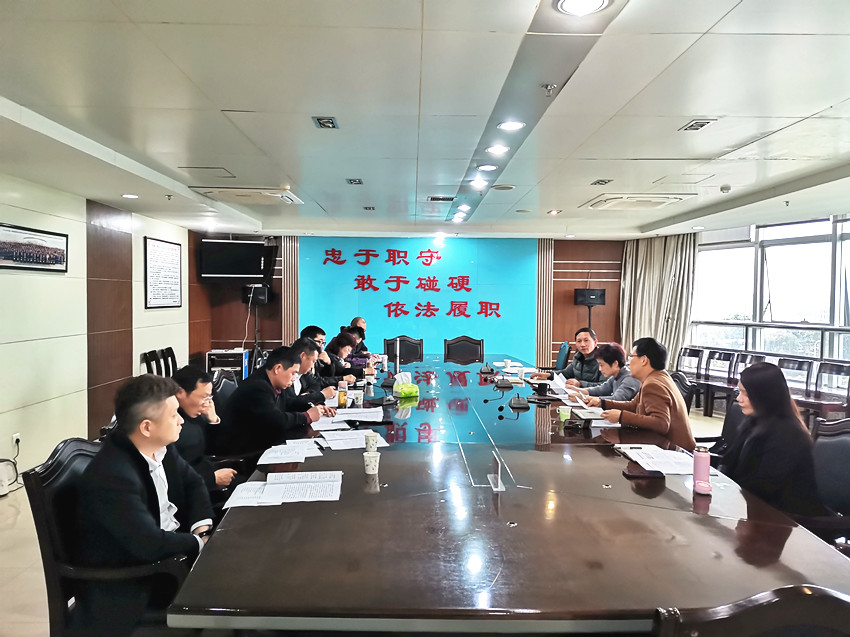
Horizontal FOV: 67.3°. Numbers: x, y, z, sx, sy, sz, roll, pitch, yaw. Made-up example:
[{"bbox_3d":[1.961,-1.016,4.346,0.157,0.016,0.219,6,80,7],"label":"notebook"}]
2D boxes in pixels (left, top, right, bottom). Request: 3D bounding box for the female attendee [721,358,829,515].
[{"bbox_3d":[1.484,0.811,2.855,0.680,1.230,0.500,0,2,7],"label":"female attendee"}]

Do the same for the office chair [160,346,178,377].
[{"bbox_3d":[-2.867,0.801,7.633,0.500,0.880,0.450,0,2,-1],"label":"office chair"}]

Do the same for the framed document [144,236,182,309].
[{"bbox_3d":[-3.290,-0.561,8.120,0.030,0.850,1.160,0,2,-1],"label":"framed document"}]

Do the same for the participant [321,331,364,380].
[{"bbox_3d":[-0.876,0.724,5.995,0.780,1.188,0.540,1,2,7],"label":"participant"}]

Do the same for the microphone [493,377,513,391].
[{"bbox_3d":[0.649,0.539,5.353,0.160,0.100,0.140,0,2,-1],"label":"microphone"}]

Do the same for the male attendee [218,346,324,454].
[{"bbox_3d":[-0.917,0.782,3.900,0.700,1.230,0.530,0,2,-1],"label":"male attendee"}]

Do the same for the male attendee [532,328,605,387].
[{"bbox_3d":[1.351,0.712,5.760,0.700,1.250,0.650,-2,3,-43],"label":"male attendee"}]

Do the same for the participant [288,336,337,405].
[{"bbox_3d":[-0.931,0.753,4.634,0.800,1.225,0.540,1,2,7],"label":"participant"}]

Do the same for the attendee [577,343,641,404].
[{"bbox_3d":[1.387,0.773,4.854,0.640,1.180,0.500,0,2,6],"label":"attendee"}]

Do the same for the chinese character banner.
[{"bbox_3d":[-0.109,-0.187,10.120,3.790,2.200,0.050,0,2,-1],"label":"chinese character banner"}]

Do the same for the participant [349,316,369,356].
[{"bbox_3d":[-0.823,0.629,7.514,0.780,1.270,0.540,1,2,11],"label":"participant"}]

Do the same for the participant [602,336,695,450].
[{"bbox_3d":[1.336,0.754,3.851,0.680,1.280,0.540,0,2,10],"label":"participant"}]

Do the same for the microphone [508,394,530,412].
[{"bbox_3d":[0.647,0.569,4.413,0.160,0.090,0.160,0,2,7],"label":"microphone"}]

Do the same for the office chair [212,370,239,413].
[{"bbox_3d":[-1.265,0.873,4.907,0.600,0.960,0.600,0,2,-1],"label":"office chair"}]

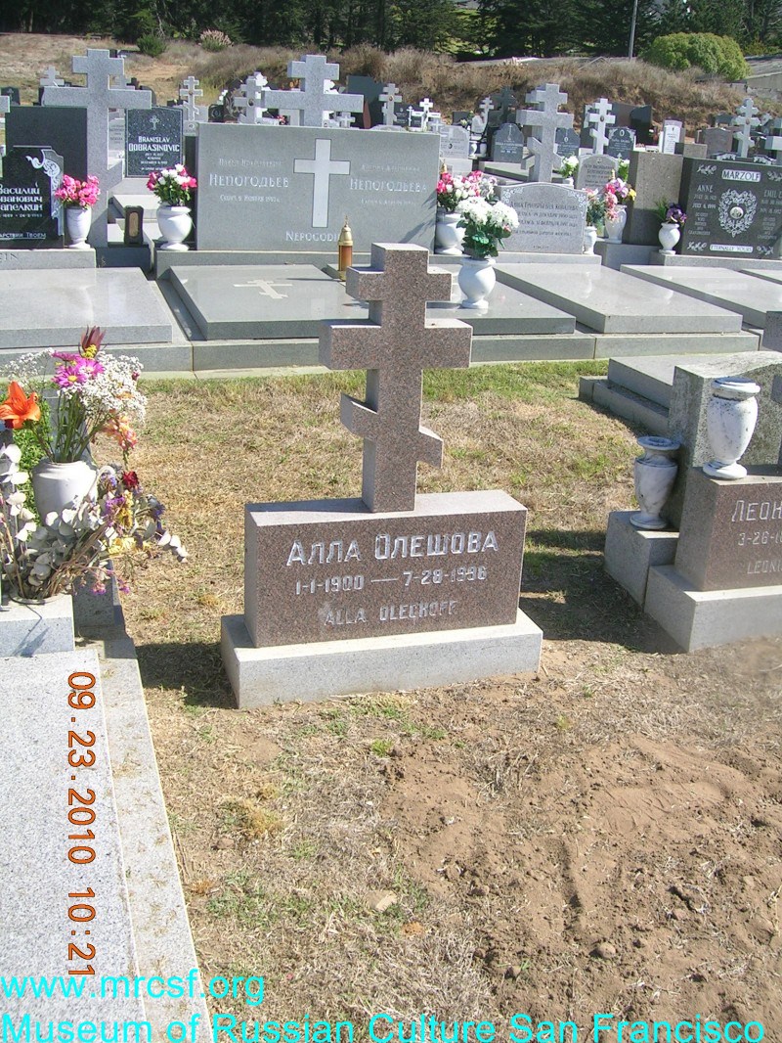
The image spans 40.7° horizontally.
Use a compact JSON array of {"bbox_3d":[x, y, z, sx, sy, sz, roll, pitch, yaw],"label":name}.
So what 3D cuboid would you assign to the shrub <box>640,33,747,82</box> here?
[{"bbox_3d":[12.135,-18.446,42.000,4.100,1.850,3.400,3,19,0],"label":"shrub"}]

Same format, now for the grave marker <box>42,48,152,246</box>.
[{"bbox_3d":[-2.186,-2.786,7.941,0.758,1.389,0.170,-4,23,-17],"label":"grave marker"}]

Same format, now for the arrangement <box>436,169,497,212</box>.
[{"bbox_3d":[0.626,-2.730,8.709,0.460,0.350,0.360,-4,23,-17],"label":"arrangement"}]

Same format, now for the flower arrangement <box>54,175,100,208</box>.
[{"bbox_3d":[-2.337,-2.453,7.848,0.340,0.250,0.290,-4,23,-17],"label":"flower arrangement"}]

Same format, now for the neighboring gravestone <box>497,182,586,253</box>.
[{"bbox_3d":[1.124,-2.304,7.996,0.714,0.510,0.121,-4,23,-17],"label":"neighboring gravestone"}]

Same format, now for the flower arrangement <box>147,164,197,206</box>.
[{"bbox_3d":[-1.578,-2.425,7.611,0.362,0.254,0.340,-4,23,-17],"label":"flower arrangement"}]

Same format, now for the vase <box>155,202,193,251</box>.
[{"bbox_3d":[-1.496,-2.026,7.277,0.241,0.272,0.241,-4,23,-17],"label":"vase"}]

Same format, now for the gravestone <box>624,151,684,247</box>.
[{"bbox_3d":[2.150,-2.651,8.680,0.402,0.721,0.172,-4,23,-17],"label":"gravestone"}]

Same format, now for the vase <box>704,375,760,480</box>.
[{"bbox_3d":[0.997,-0.271,3.072,0.147,0.260,0.147,-4,23,-17],"label":"vase"}]

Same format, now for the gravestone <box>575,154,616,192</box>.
[{"bbox_3d":[2.764,-4.695,14.273,0.629,0.507,0.160,-4,23,-17],"label":"gravestone"}]

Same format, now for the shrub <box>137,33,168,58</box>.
[{"bbox_3d":[-11.745,-23.441,52.000,1.500,1.080,1.400,3,19,0],"label":"shrub"}]

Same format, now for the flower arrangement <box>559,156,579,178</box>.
[{"bbox_3d":[2.268,-4.506,13.400,0.240,0.290,0.240,-5,20,-21],"label":"flower arrangement"}]

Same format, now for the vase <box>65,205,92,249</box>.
[{"bbox_3d":[-2.131,-2.003,7.188,0.174,0.252,0.174,-4,23,-17],"label":"vase"}]

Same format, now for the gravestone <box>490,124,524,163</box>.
[{"bbox_3d":[2.076,-6.615,18.500,0.560,0.640,0.130,-5,20,-21],"label":"gravestone"}]

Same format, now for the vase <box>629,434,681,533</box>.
[{"bbox_3d":[0.861,-0.124,3.442,0.139,0.272,0.139,-4,23,-18],"label":"vase"}]

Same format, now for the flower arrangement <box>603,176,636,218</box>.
[{"bbox_3d":[1.851,-2.625,8.548,0.249,0.316,0.209,-4,23,-17],"label":"flower arrangement"}]

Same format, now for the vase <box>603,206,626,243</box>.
[{"bbox_3d":[2.093,-2.761,9.817,0.200,0.345,0.200,-4,23,-17],"label":"vase"}]

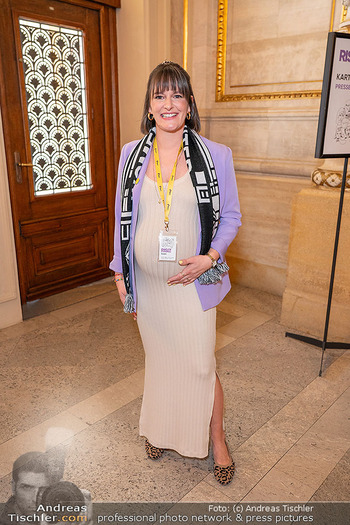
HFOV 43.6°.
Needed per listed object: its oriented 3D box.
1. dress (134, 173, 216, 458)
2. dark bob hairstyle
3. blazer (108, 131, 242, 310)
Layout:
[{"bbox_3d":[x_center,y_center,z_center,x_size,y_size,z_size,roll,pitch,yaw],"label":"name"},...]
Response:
[{"bbox_3d":[-0.001,0.204,1.824,0.370,1.240,0.340,7,19,20],"label":"dress"},{"bbox_3d":[-0.014,-0.597,1.594,0.220,0.250,0.240,2,18,6],"label":"dark bob hairstyle"},{"bbox_3d":[0.006,-0.156,1.719,0.520,0.650,0.320,7,19,19],"label":"blazer"}]

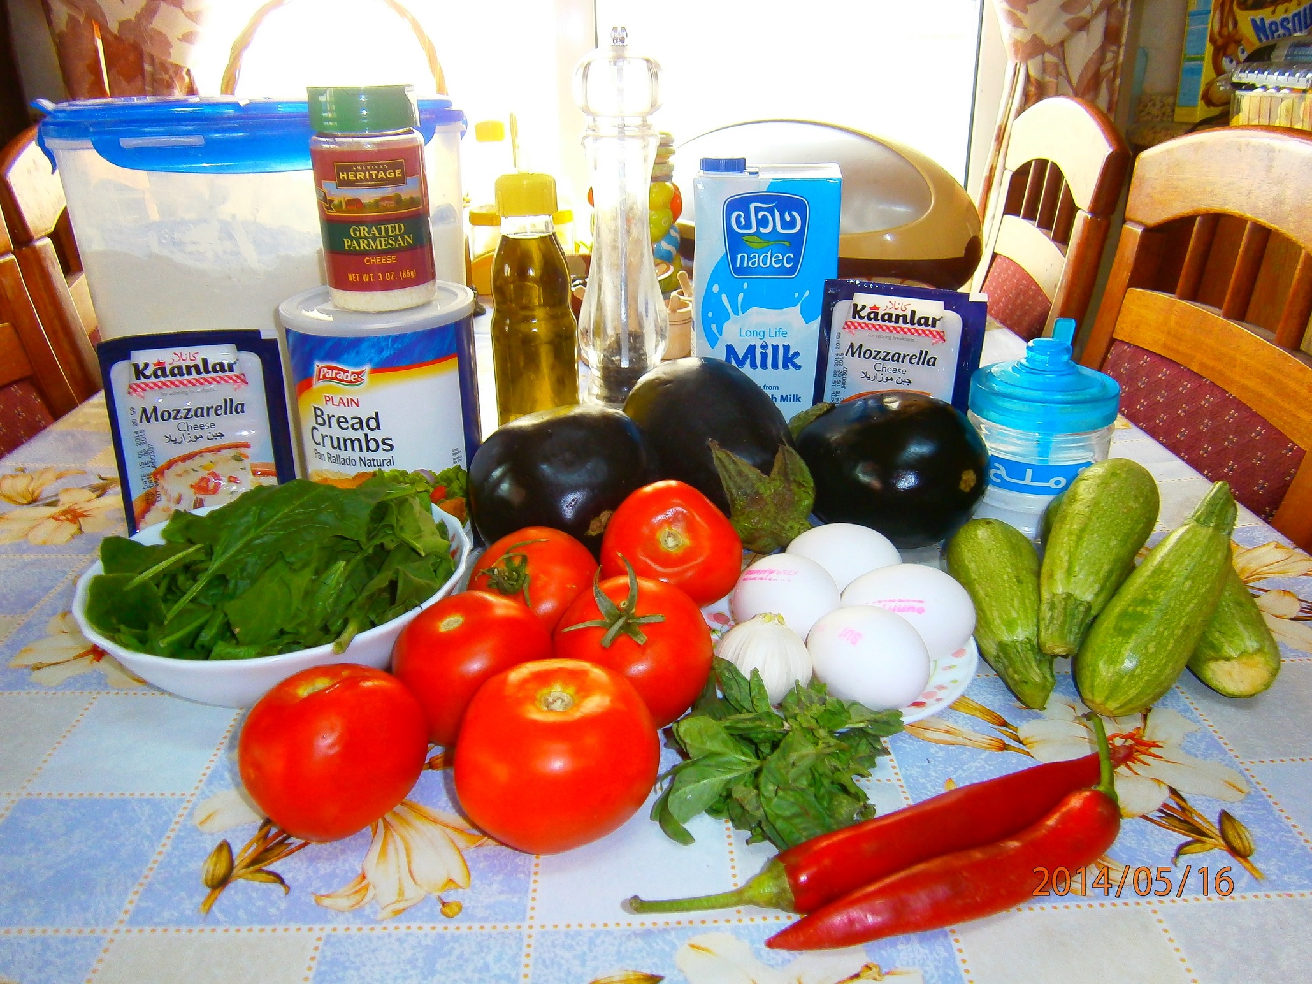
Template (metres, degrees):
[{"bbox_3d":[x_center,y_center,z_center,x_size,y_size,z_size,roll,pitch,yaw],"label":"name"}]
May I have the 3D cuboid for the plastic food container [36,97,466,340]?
[{"bbox_3d":[-0.239,-0.136,0.667,0.223,0.236,0.165,-8,27,-15],"label":"plastic food container"}]

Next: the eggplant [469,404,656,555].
[{"bbox_3d":[-0.054,-0.009,0.545,0.097,0.090,0.127,-13,28,-24],"label":"eggplant"}]

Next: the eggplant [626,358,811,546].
[{"bbox_3d":[0.035,-0.023,0.586,0.100,0.100,0.138,-14,40,-25],"label":"eggplant"}]

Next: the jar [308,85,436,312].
[{"bbox_3d":[-0.153,-0.158,0.534,0.059,0.111,0.059,-7,26,-14],"label":"jar"}]

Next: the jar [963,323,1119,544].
[{"bbox_3d":[0.220,-0.044,0.569,0.087,0.125,0.087,9,27,20],"label":"jar"}]

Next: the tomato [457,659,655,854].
[{"bbox_3d":[-0.037,0.095,0.361,0.075,0.065,0.075,-1,25,0],"label":"tomato"}]

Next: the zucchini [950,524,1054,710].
[{"bbox_3d":[0.170,0.056,0.477,0.042,0.042,0.128,2,30,6],"label":"zucchini"}]

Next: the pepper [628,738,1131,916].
[{"bbox_3d":[0.093,0.118,0.346,0.212,0.025,0.029,-10,27,-19],"label":"pepper"}]

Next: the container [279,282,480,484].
[{"bbox_3d":[-0.149,-0.038,0.565,0.103,0.140,0.103,1,25,4],"label":"container"}]

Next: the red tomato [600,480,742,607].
[{"bbox_3d":[0.007,0.026,0.519,0.074,0.074,0.066,-1,-18,0],"label":"red tomato"}]

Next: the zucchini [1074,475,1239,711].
[{"bbox_3d":[0.243,0.043,0.462,0.045,0.045,0.170,19,39,35],"label":"zucchini"}]

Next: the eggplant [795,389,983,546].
[{"bbox_3d":[0.132,-0.015,0.578,0.090,0.090,0.138,-15,22,-27],"label":"eggplant"}]

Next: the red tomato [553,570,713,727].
[{"bbox_3d":[-0.009,0.068,0.425,0.068,0.062,0.068,-2,34,0],"label":"red tomato"}]

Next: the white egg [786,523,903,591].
[{"bbox_3d":[0.091,0.037,0.489,0.059,0.044,0.044,-1,25,0],"label":"white egg"}]

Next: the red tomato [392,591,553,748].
[{"bbox_3d":[-0.079,0.076,0.427,0.070,0.064,0.070,-6,36,-12],"label":"red tomato"}]

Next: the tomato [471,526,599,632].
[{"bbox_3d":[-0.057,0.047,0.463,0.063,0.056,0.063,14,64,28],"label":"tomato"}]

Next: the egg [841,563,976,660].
[{"bbox_3d":[0.109,0.053,0.428,0.057,0.044,0.044,5,26,13],"label":"egg"}]

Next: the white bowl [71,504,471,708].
[{"bbox_3d":[-0.177,0.055,0.479,0.174,0.058,0.174,-1,26,0],"label":"white bowl"}]

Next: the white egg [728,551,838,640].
[{"bbox_3d":[0.059,0.050,0.444,0.044,0.044,0.057,-13,10,-24],"label":"white egg"}]

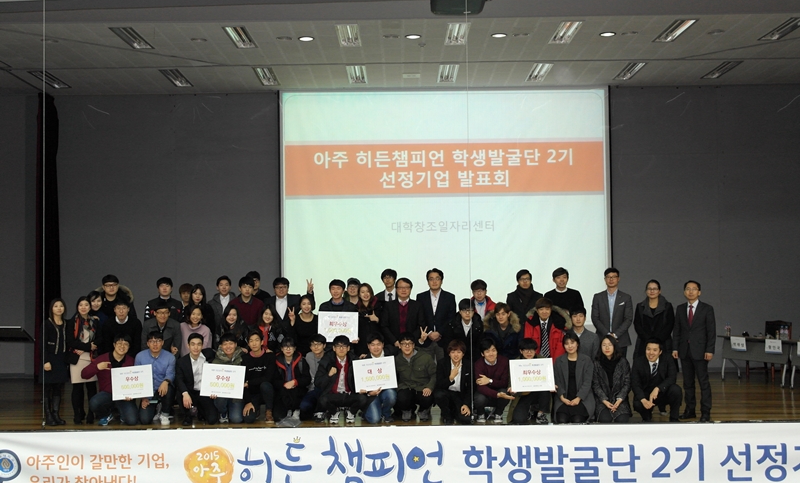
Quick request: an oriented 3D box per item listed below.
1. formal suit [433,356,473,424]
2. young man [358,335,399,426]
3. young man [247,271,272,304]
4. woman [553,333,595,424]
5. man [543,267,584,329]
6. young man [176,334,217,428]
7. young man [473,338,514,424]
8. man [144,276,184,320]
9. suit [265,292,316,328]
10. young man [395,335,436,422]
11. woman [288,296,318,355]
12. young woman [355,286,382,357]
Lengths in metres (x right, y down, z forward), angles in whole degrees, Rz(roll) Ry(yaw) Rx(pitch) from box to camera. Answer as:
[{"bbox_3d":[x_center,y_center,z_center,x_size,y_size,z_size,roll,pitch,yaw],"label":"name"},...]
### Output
[{"bbox_3d":[0.632,1.758,11.388,0.500,0.795,0.550,-1,-2,2],"label":"formal suit"},{"bbox_3d":[-0.258,1.676,11.750,0.510,1.080,0.680,-1,-2,-2],"label":"young man"},{"bbox_3d":[-1.993,1.334,13.177,0.500,1.839,0.310,-1,-2,-4],"label":"young man"},{"bbox_3d":[2.076,1.620,11.431,0.510,1.041,0.620,-1,-2,5],"label":"woman"},{"bbox_3d":[2.251,1.270,12.970,0.540,1.820,0.320,-1,-2,6],"label":"man"},{"bbox_3d":[-2.547,1.705,11.974,0.490,1.127,0.680,0,-1,-15],"label":"young man"},{"bbox_3d":[1.143,1.685,11.718,0.520,1.000,0.650,-1,-2,-6],"label":"young man"},{"bbox_3d":[-3.259,1.402,13.184,0.520,1.809,0.360,-1,-1,-5],"label":"man"},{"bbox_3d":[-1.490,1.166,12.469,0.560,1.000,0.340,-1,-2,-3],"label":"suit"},{"bbox_3d":[0.209,1.707,12.063,0.550,1.038,0.750,-1,-2,3],"label":"young man"},{"bbox_3d":[-1.239,1.486,12.474,0.440,1.547,0.360,-1,-2,-2],"label":"woman"},{"bbox_3d":[-0.390,1.370,12.156,0.480,1.670,0.360,-1,-2,9],"label":"young woman"}]

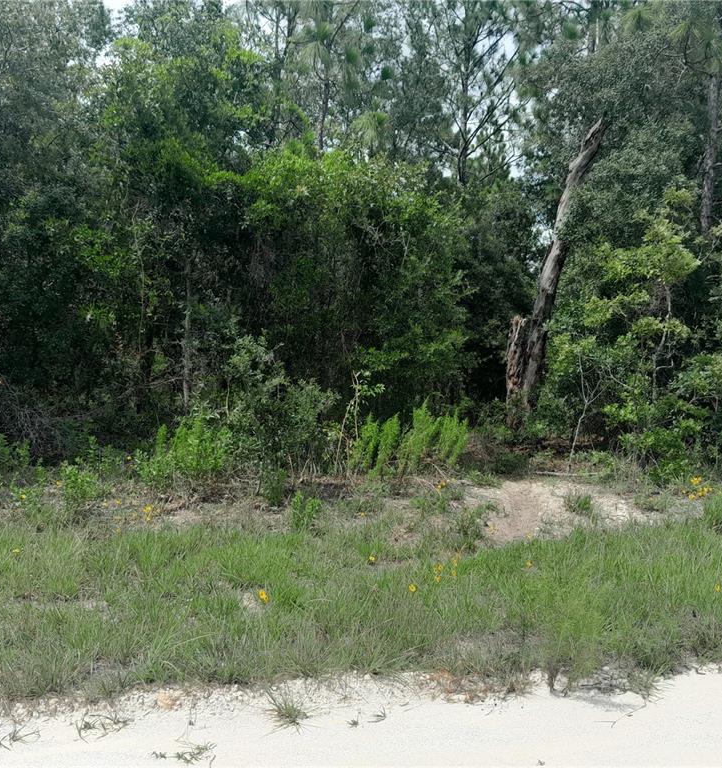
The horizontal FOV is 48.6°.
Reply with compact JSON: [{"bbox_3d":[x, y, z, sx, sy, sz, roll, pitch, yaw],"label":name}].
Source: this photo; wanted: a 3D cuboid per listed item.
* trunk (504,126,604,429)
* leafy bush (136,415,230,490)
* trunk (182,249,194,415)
[{"bbox_3d":[3.117,-1.755,12.800,1.565,4.883,1.000,0,1,0],"label":"trunk"},{"bbox_3d":[-2.111,0.827,9.500,1.108,0.854,0.950,0,1,0],"label":"leafy bush"},{"bbox_3d":[-2.498,-0.742,11.500,0.172,2.293,0.180,0,1,0],"label":"trunk"}]

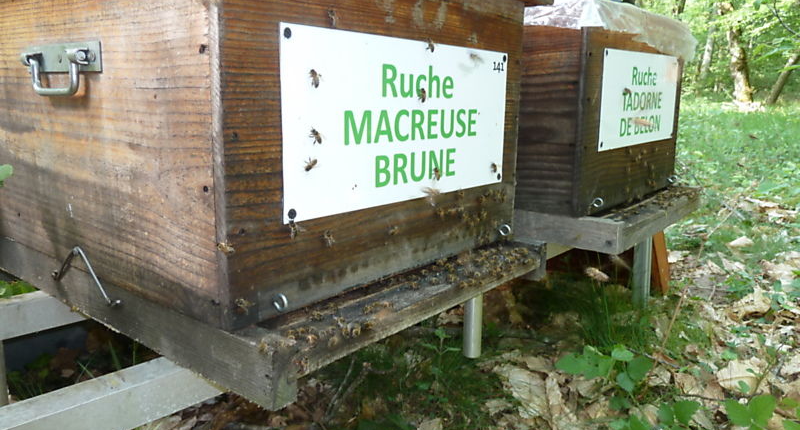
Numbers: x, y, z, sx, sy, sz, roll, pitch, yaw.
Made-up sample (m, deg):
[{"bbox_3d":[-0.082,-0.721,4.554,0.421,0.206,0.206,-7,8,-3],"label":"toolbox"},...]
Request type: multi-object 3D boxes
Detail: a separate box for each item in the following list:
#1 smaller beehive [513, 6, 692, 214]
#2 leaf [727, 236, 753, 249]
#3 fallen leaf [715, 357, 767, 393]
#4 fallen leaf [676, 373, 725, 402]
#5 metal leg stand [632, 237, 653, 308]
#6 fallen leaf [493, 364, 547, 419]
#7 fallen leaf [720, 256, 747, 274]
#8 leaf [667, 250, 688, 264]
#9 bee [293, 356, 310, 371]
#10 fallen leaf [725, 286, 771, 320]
[{"bbox_3d":[0.218,-0.195,1.160,0.510,0.275,0.440,9,15,41],"label":"smaller beehive"},{"bbox_3d":[0.998,0.081,1.698,0.080,0.030,0.070,6,13,31],"label":"leaf"},{"bbox_3d":[0.526,0.247,0.894,0.068,0.022,0.078,7,13,27],"label":"fallen leaf"},{"bbox_3d":[0.444,0.254,0.857,0.075,0.018,0.065,6,13,29],"label":"fallen leaf"},{"bbox_3d":[0.523,0.113,1.238,0.034,0.175,0.034,9,15,41],"label":"metal leg stand"},{"bbox_3d":[0.166,0.244,0.806,0.063,0.030,0.103,-2,12,-15],"label":"fallen leaf"},{"bbox_3d":[0.849,0.126,1.471,0.070,0.030,0.065,6,13,30],"label":"fallen leaf"},{"bbox_3d":[0.749,0.112,1.560,0.062,0.025,0.060,5,12,26],"label":"leaf"},{"bbox_3d":[-0.073,0.110,0.426,0.013,0.009,0.009,-4,13,-25],"label":"bee"},{"bbox_3d":[0.711,0.179,1.182,0.098,0.038,0.090,6,13,32],"label":"fallen leaf"}]

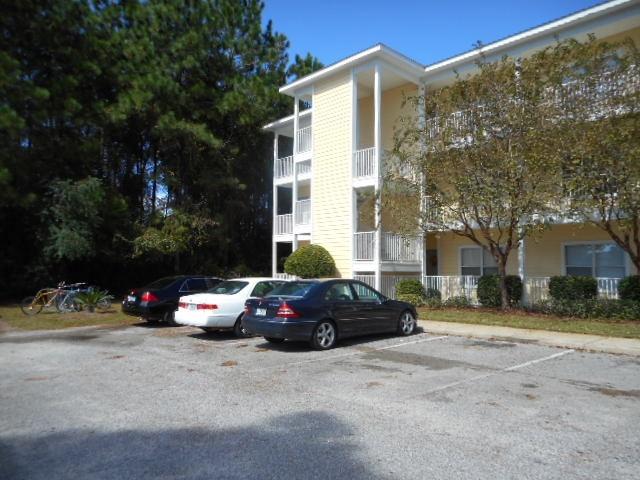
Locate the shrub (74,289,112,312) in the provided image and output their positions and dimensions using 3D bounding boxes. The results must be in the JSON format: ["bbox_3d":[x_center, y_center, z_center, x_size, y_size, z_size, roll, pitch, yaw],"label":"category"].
[{"bbox_3d":[-8.240,2.200,16.800,1.320,0.870,1.250,2,-4,-26],"label":"shrub"}]

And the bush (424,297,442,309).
[{"bbox_3d":[4.250,2.340,17.300,0.680,0.460,0.620,-1,-4,14],"label":"bush"}]

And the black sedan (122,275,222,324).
[{"bbox_3d":[-3.840,1.885,15.000,4.780,1.450,1.800,4,-5,-44],"label":"black sedan"}]

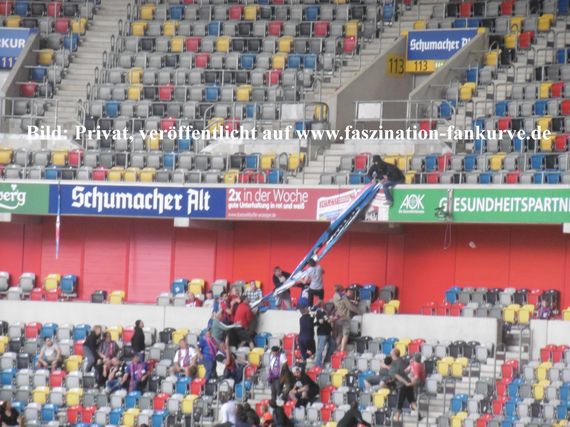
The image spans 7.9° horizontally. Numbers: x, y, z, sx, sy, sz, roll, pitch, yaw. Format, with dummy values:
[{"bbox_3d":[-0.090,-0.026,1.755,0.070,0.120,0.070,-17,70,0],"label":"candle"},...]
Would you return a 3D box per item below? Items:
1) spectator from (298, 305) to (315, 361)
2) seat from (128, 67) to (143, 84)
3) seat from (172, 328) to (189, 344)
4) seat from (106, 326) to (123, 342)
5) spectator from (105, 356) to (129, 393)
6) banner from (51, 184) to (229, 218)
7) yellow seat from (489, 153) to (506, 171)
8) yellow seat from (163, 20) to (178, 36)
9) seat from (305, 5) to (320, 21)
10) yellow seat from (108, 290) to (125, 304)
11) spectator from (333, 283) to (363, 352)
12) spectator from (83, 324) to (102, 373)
[{"bbox_3d":[0.560,3.230,107.200,0.500,1.720,0.450,2,-1,15],"label":"spectator"},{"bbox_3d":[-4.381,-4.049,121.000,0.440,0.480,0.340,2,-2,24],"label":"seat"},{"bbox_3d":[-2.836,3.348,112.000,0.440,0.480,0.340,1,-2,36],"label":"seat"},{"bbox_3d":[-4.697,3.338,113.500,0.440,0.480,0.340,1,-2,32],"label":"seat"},{"bbox_3d":[-4.341,4.276,106.000,0.580,1.200,0.800,1,3,35],"label":"spectator"},{"bbox_3d":[-3.950,-0.313,110.200,5.900,0.830,0.080,1,-2,34],"label":"banner"},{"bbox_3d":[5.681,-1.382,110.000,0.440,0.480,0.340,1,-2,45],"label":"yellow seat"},{"bbox_3d":[-3.341,-5.413,120.600,0.440,0.480,0.320,1,-2,28],"label":"yellow seat"},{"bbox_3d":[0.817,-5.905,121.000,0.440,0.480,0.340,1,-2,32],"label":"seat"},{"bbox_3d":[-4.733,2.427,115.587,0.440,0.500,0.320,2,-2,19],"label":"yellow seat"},{"bbox_3d":[1.562,2.692,104.500,0.600,1.750,0.550,4,-2,-40],"label":"spectator"},{"bbox_3d":[-5.025,3.638,107.700,0.700,1.500,0.520,1,-2,30],"label":"spectator"}]

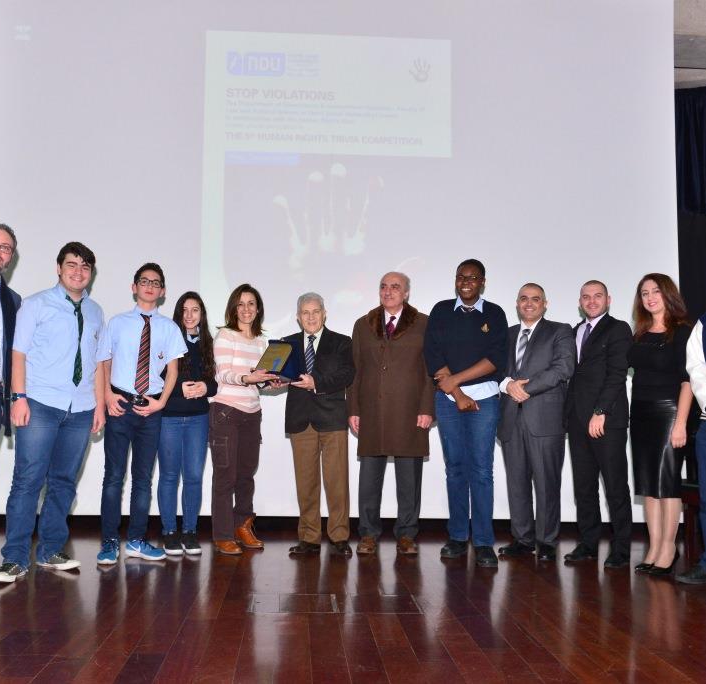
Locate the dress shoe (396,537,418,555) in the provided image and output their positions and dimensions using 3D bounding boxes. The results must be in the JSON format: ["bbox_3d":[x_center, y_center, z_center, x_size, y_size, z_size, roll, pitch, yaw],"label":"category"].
[{"bbox_3d":[0.355,1.282,5.309,0.105,0.110,0.300,2,-5,-8],"label":"dress shoe"}]

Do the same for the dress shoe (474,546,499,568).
[{"bbox_3d":[0.797,1.274,4.970,0.110,0.110,0.300,1,-5,2],"label":"dress shoe"}]

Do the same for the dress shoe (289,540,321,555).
[{"bbox_3d":[-0.292,1.242,5.118,0.100,0.100,0.280,-4,-7,42],"label":"dress shoe"}]

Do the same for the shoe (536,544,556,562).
[{"bbox_3d":[1.229,1.304,5.213,0.105,0.110,0.290,0,-5,18],"label":"shoe"}]

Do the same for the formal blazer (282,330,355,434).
[{"bbox_3d":[-0.231,0.251,5.409,0.490,0.700,0.340,0,-5,12],"label":"formal blazer"}]

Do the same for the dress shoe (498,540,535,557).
[{"bbox_3d":[1.074,1.315,5.378,0.290,0.110,0.105,4,-6,-32],"label":"dress shoe"}]

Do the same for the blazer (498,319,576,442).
[{"bbox_3d":[1.159,0.232,5.248,0.530,0.780,0.330,-1,-6,25],"label":"blazer"}]

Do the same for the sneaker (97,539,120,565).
[{"bbox_3d":[-1.376,1.175,4.672,0.105,0.110,0.285,1,-5,-3],"label":"sneaker"}]

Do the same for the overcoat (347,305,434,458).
[{"bbox_3d":[0.249,0.255,5.400,0.550,0.980,0.330,1,-5,8],"label":"overcoat"}]

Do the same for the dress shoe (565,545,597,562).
[{"bbox_3d":[1.393,1.263,5.024,0.290,0.105,0.105,6,-7,-40],"label":"dress shoe"}]

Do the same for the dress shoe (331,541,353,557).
[{"bbox_3d":[-0.078,1.260,5.160,0.105,0.110,0.290,3,-5,-20],"label":"dress shoe"}]

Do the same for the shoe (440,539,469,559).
[{"bbox_3d":[0.624,1.248,5.051,0.110,0.110,0.290,-2,-6,33],"label":"shoe"}]

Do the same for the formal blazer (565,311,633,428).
[{"bbox_3d":[1.587,0.197,5.336,0.290,0.730,0.470,6,-7,-45],"label":"formal blazer"}]

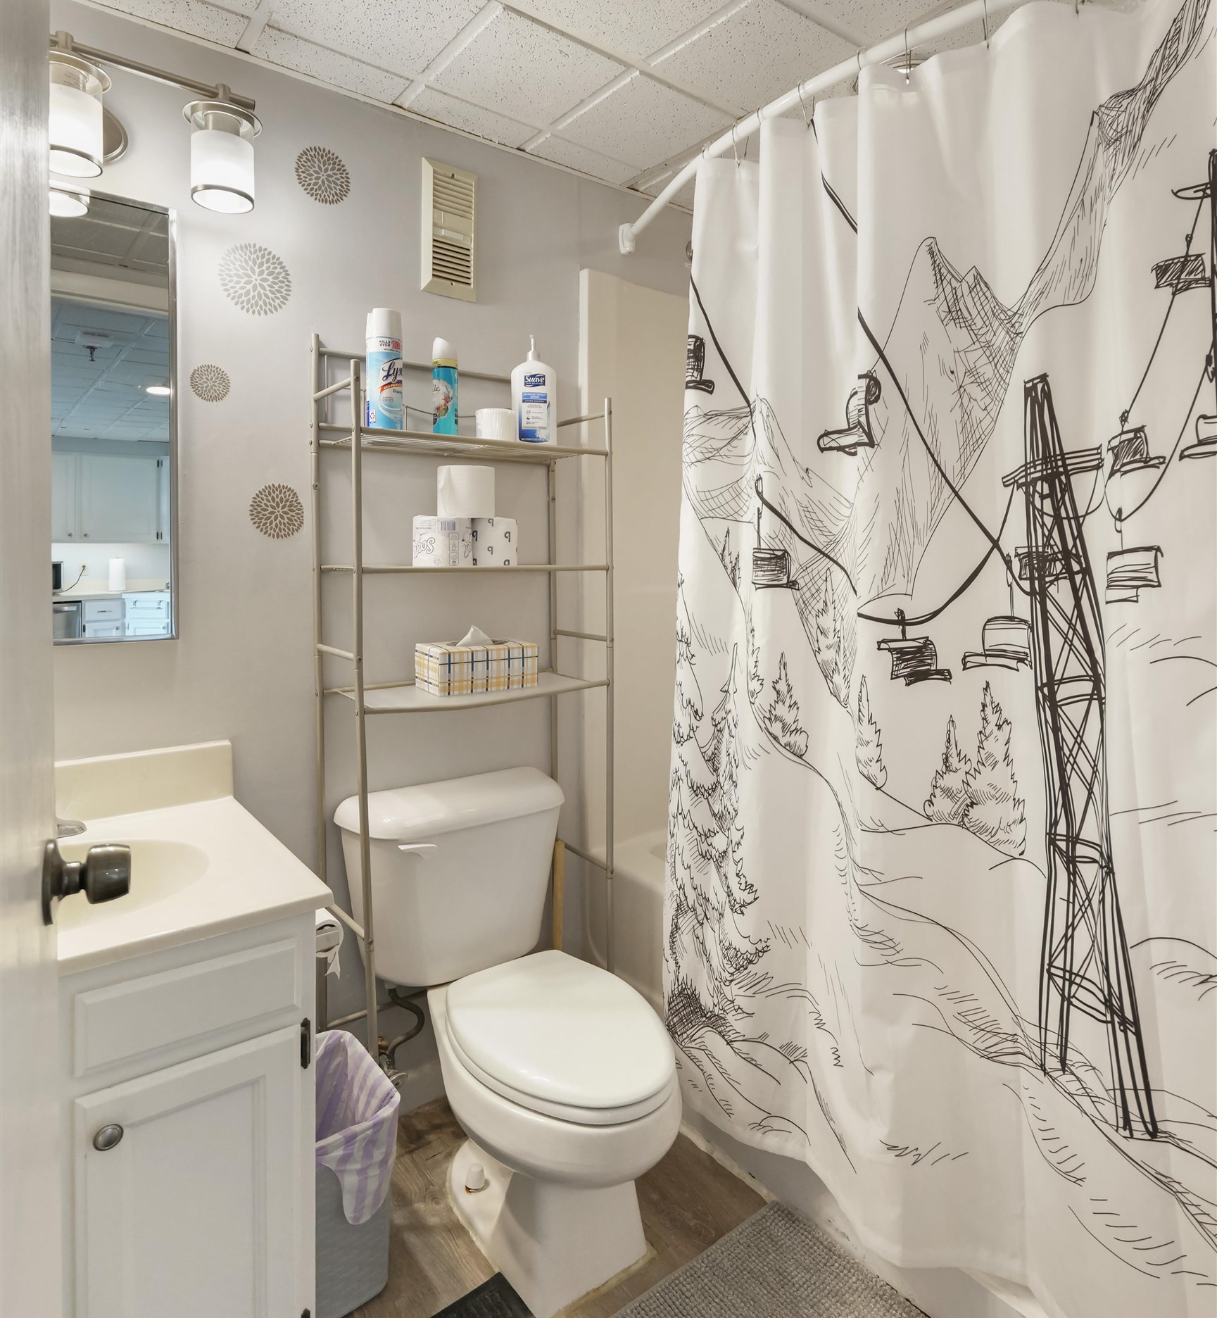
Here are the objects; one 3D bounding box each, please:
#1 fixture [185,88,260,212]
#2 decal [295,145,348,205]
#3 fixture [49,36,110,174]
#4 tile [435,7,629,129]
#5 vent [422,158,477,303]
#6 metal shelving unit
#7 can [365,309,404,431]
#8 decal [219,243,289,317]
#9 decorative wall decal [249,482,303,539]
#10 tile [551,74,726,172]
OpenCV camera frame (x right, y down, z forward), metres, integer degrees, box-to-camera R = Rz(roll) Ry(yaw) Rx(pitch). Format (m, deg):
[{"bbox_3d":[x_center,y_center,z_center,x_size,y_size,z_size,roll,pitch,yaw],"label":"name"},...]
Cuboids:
[{"bbox_3d":[-0.706,-0.935,1.374,0.119,0.194,0.119,-4,8,-37],"label":"fixture"},{"bbox_3d":[-0.578,-0.980,1.518,0.110,0.110,0.006,-6,9,-36],"label":"decal"},{"bbox_3d":[-0.900,-0.917,1.244,0.119,0.194,0.119,-4,8,-37],"label":"fixture"},{"bbox_3d":[-0.161,-1.142,1.471,0.285,0.020,0.285,-6,9,-36],"label":"tile"},{"bbox_3d":[-0.357,-0.973,1.711,0.132,0.286,0.027,-4,8,-37],"label":"vent"},{"bbox_3d":[-0.291,0.235,1.627,0.598,1.723,0.256,-4,8,-37],"label":"metal shelving unit"},{"bbox_3d":[-0.440,-0.565,1.475,0.067,0.243,0.067,0,7,0],"label":"can"},{"bbox_3d":[-0.691,-0.743,1.467,0.131,0.131,0.006,-6,9,-36],"label":"decal"},{"bbox_3d":[-0.678,-0.302,1.528,0.107,0.109,0.004,-4,8,-37],"label":"decorative wall decal"},{"bbox_3d":[0.075,-1.175,1.655,0.285,0.020,0.285,-6,9,-36],"label":"tile"}]

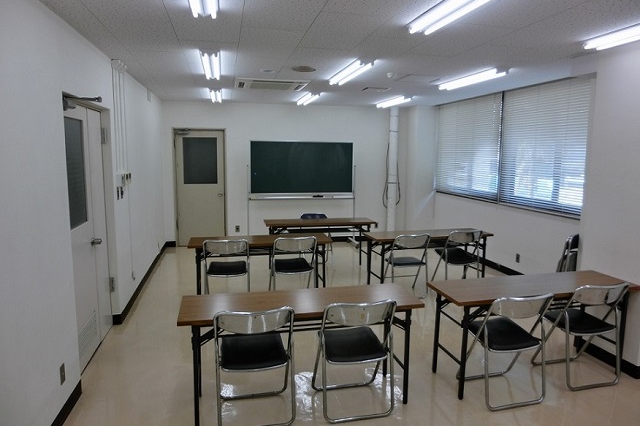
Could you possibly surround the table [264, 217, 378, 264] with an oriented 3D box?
[{"bbox_3d":[-0.012,0.465,6.316,1.504,0.695,0.450,-1,8,-10],"label":"table"}]

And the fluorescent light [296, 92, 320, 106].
[{"bbox_3d":[-0.185,-1.647,6.332,0.170,0.085,1.220,-1,8,-12],"label":"fluorescent light"}]

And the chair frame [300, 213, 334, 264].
[{"bbox_3d":[-0.026,0.408,6.397,0.450,0.770,0.500,-1,8,-12],"label":"chair frame"}]

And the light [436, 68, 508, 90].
[{"bbox_3d":[1.531,-1.384,4.556,0.170,0.085,1.220,-1,8,-12],"label":"light"}]

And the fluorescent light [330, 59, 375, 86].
[{"bbox_3d":[0.297,-1.414,4.535,0.170,0.062,1.250,-1,8,-12],"label":"fluorescent light"}]

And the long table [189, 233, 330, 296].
[{"bbox_3d":[-0.649,0.643,4.949,1.504,0.695,0.450,-1,8,-11],"label":"long table"}]

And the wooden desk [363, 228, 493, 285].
[{"bbox_3d":[1.310,0.596,5.389,1.500,0.700,0.450,-1,8,-14],"label":"wooden desk"}]

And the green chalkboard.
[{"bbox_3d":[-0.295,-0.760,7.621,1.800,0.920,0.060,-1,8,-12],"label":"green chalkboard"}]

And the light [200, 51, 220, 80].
[{"bbox_3d":[-1.030,-1.389,4.250,0.170,0.062,1.250,-1,8,-12],"label":"light"}]

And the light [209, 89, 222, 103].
[{"bbox_3d":[-1.518,-1.700,6.506,0.170,0.062,1.250,-1,8,-12],"label":"light"}]

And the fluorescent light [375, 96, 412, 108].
[{"bbox_3d":[1.095,-1.674,6.631,0.170,0.085,1.220,-1,8,-12],"label":"fluorescent light"}]

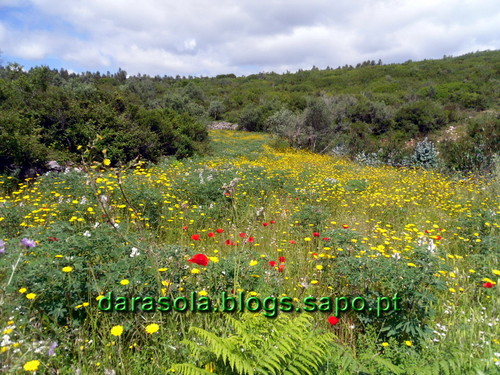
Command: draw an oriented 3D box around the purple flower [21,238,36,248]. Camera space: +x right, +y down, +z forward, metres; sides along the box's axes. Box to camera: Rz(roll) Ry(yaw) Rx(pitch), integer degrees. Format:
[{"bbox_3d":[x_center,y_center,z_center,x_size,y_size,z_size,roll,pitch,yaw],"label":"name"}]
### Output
[{"bbox_3d":[-0.794,0.201,1.450,0.053,0.036,0.050,0,8,0],"label":"purple flower"}]

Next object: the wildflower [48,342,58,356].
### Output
[{"bbox_3d":[-0.690,0.569,1.420,0.036,0.046,0.036,0,8,0],"label":"wildflower"}]

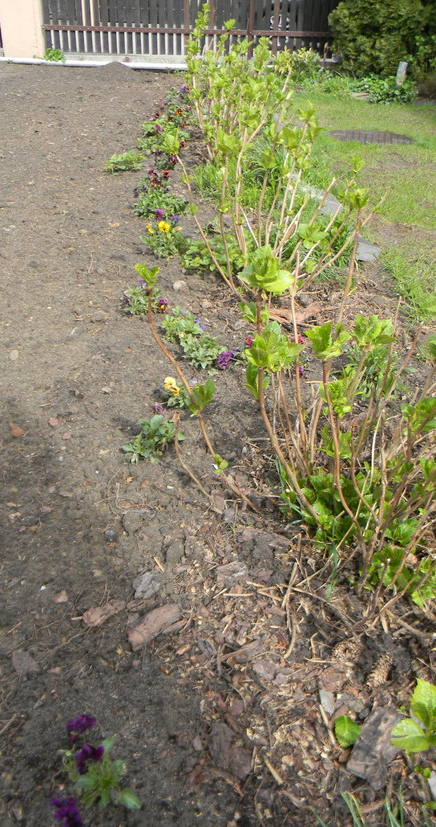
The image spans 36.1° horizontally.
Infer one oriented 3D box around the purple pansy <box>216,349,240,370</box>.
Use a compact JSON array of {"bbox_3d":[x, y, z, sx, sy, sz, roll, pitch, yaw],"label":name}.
[{"bbox_3d":[0.044,-0.226,2.800,0.090,0.075,0.055,14,37,20],"label":"purple pansy"}]

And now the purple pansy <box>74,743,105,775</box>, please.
[{"bbox_3d":[-0.261,0.702,1.360,0.060,0.050,0.042,-7,35,-10],"label":"purple pansy"}]

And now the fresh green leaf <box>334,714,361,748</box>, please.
[{"bbox_3d":[0.287,0.704,1.480,0.056,0.035,0.075,0,35,0],"label":"fresh green leaf"}]

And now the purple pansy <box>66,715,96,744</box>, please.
[{"bbox_3d":[-0.288,0.666,1.410,0.060,0.050,0.042,-19,39,-26],"label":"purple pansy"}]

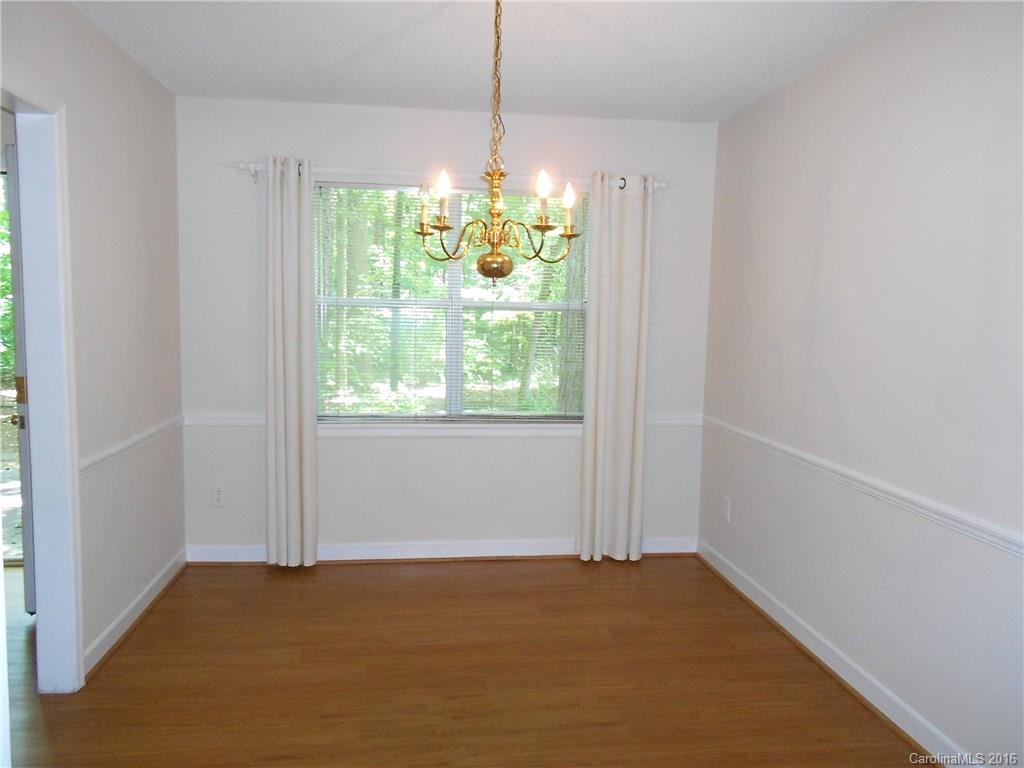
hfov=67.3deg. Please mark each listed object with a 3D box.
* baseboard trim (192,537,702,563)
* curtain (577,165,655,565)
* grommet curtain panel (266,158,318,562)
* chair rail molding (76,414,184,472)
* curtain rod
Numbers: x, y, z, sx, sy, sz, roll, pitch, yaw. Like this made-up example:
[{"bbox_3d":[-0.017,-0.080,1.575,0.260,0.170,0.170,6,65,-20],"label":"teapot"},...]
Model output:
[{"bbox_3d":[-0.329,0.926,4.292,2.859,0.094,0.016,0,5,-7],"label":"baseboard trim"},{"bbox_3d":[0.573,-0.070,4.235,0.373,2.127,0.100,0,5,-7],"label":"curtain"},{"bbox_3d":[-1.148,-0.085,4.018,0.261,2.127,0.100,0,5,-7],"label":"grommet curtain panel"},{"bbox_3d":[-1.644,0.249,3.424,0.021,0.059,1.275,0,5,-7],"label":"chair rail molding"},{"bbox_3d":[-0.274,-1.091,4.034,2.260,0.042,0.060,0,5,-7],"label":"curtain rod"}]

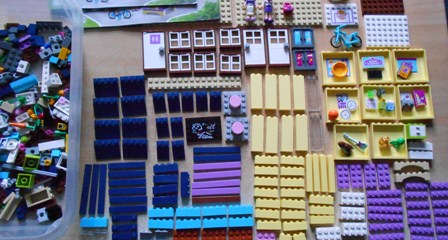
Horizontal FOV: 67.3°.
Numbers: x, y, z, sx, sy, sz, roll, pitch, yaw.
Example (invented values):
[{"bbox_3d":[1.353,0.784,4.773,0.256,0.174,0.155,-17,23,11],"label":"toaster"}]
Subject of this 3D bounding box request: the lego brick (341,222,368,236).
[{"bbox_3d":[0.173,0.145,0.447,0.032,0.011,0.016,0,82,-2],"label":"lego brick"}]

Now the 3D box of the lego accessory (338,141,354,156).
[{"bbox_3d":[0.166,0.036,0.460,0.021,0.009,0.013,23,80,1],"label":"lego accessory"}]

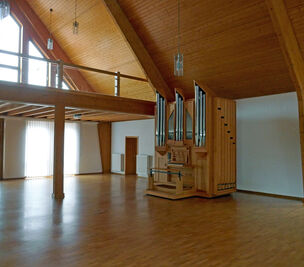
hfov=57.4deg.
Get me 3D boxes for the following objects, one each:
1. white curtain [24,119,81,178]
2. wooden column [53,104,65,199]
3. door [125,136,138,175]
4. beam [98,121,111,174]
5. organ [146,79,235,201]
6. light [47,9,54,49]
[{"bbox_3d":[-4.802,0.771,13.545,2.643,2.678,0.105,2,-2,-42],"label":"white curtain"},{"bbox_3d":[-2.860,0.582,8.543,0.228,2.835,0.227,2,-2,-42],"label":"wooden column"},{"bbox_3d":[-1.055,1.177,14.452,0.105,2.030,1.085,2,-2,-42],"label":"door"},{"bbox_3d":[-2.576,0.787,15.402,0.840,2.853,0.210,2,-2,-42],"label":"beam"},{"bbox_3d":[1.155,0.154,9.889,2.818,3.815,2.573,2,-2,-42],"label":"organ"},{"bbox_3d":[-4.451,-4.547,12.237,0.245,1.785,0.245,2,-2,-42],"label":"light"}]

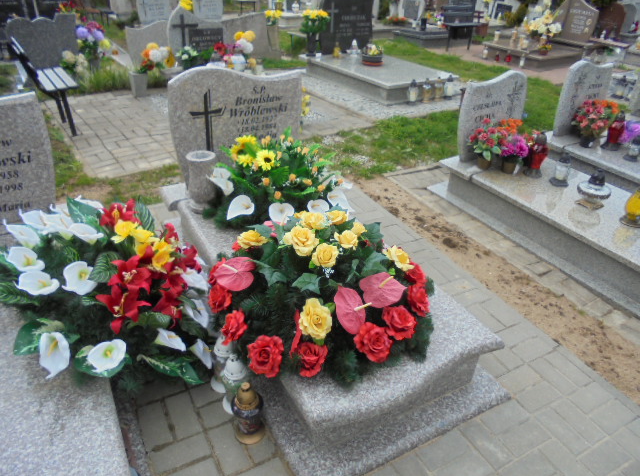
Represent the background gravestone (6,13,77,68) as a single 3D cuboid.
[{"bbox_3d":[-3.452,-2.430,5.991,0.770,0.700,0.100,-14,34,-26],"label":"background gravestone"}]

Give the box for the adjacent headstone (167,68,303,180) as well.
[{"bbox_3d":[-0.470,-0.659,2.858,0.780,0.685,0.080,-14,35,-25],"label":"adjacent headstone"}]

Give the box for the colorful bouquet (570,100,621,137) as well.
[{"bbox_3d":[2.273,-0.971,3.974,0.370,0.320,0.310,-14,34,-26],"label":"colorful bouquet"}]

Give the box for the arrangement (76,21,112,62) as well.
[{"bbox_3d":[-2.876,-2.482,6.118,0.440,0.470,0.380,-14,34,-26],"label":"arrangement"}]

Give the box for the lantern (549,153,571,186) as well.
[{"bbox_3d":[1.664,-0.477,3.282,0.125,0.215,0.125,-14,35,-25],"label":"lantern"}]

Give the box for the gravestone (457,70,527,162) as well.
[{"bbox_3d":[1.285,-0.915,3.593,0.590,0.639,0.085,-14,34,-26],"label":"gravestone"}]

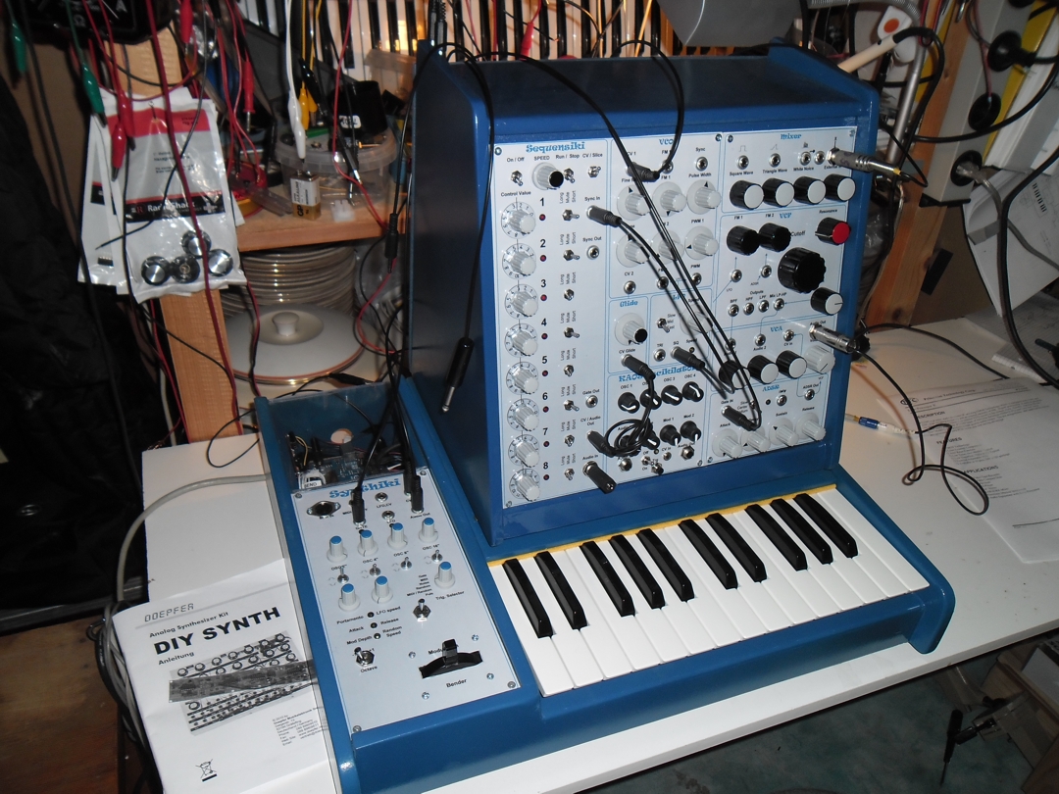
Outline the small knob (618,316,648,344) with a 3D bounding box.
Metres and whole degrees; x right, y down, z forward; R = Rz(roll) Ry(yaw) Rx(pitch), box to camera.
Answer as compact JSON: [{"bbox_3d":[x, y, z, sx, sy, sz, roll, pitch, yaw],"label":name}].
[{"bbox_3d":[0.083,-0.050,0.642,0.026,0.026,0.018,-9,23,-20],"label":"small knob"}]

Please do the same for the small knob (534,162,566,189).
[{"bbox_3d":[0.015,-0.155,0.585,0.020,0.020,0.021,-9,21,-21],"label":"small knob"}]

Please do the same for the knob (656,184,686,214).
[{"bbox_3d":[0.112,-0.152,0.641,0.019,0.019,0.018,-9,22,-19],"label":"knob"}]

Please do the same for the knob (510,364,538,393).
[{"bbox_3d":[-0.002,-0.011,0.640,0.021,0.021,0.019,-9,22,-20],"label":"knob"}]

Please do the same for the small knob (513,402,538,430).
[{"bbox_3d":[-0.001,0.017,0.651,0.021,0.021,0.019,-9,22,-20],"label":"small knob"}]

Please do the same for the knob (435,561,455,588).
[{"bbox_3d":[-0.065,0.136,0.637,0.016,0.017,0.016,5,36,-3],"label":"knob"}]

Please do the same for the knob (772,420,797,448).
[{"bbox_3d":[0.238,0.035,0.761,0.026,0.026,0.017,-9,22,-20],"label":"knob"}]

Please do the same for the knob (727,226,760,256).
[{"bbox_3d":[0.176,-0.127,0.676,0.021,0.021,0.017,-9,22,-19],"label":"knob"}]

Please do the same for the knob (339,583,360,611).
[{"bbox_3d":[-0.134,0.148,0.614,0.016,0.017,0.016,-9,36,-19],"label":"knob"}]

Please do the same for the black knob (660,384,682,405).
[{"bbox_3d":[0.119,0.001,0.679,0.017,0.017,0.011,-9,23,-20],"label":"black knob"}]

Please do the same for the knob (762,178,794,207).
[{"bbox_3d":[0.201,-0.164,0.666,0.022,0.022,0.015,-9,21,-21],"label":"knob"}]

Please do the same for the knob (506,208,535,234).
[{"bbox_3d":[-0.004,-0.122,0.579,0.025,0.025,0.018,-9,23,-20],"label":"knob"}]

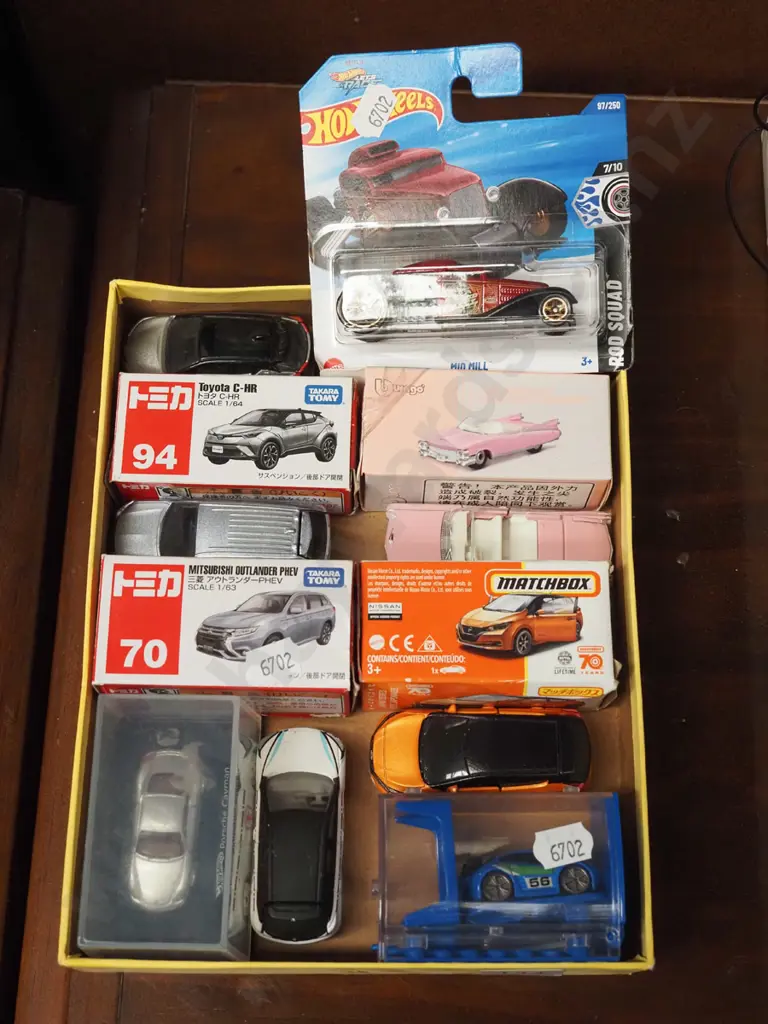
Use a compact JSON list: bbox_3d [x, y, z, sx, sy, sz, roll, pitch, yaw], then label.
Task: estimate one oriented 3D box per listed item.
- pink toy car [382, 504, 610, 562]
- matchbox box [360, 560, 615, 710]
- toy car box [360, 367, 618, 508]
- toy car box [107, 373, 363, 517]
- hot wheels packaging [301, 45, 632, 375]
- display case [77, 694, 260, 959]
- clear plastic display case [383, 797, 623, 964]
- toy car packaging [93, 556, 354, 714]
[{"bbox_3d":[0.039,0.012,0.480,0.077,0.020,0.028,1,69,-1],"label":"pink toy car"},{"bbox_3d":[0.032,0.041,0.461,0.078,0.037,0.039,0,70,0],"label":"matchbox box"},{"bbox_3d":[0.034,-0.023,0.483,0.081,0.033,0.039,2,69,0],"label":"toy car box"},{"bbox_3d":[-0.051,-0.023,0.490,0.079,0.028,0.040,1,72,-1],"label":"toy car box"},{"bbox_3d":[0.026,-0.096,0.455,0.107,0.034,0.107,-2,99,5],"label":"hot wheels packaging"},{"bbox_3d":[-0.066,0.098,0.438,0.047,0.043,0.077,1,70,0],"label":"display case"},{"bbox_3d":[0.034,0.114,0.435,0.072,0.037,0.048,0,70,0],"label":"clear plastic display case"},{"bbox_3d":[-0.050,0.040,0.459,0.079,0.033,0.042,2,68,-2],"label":"toy car packaging"}]

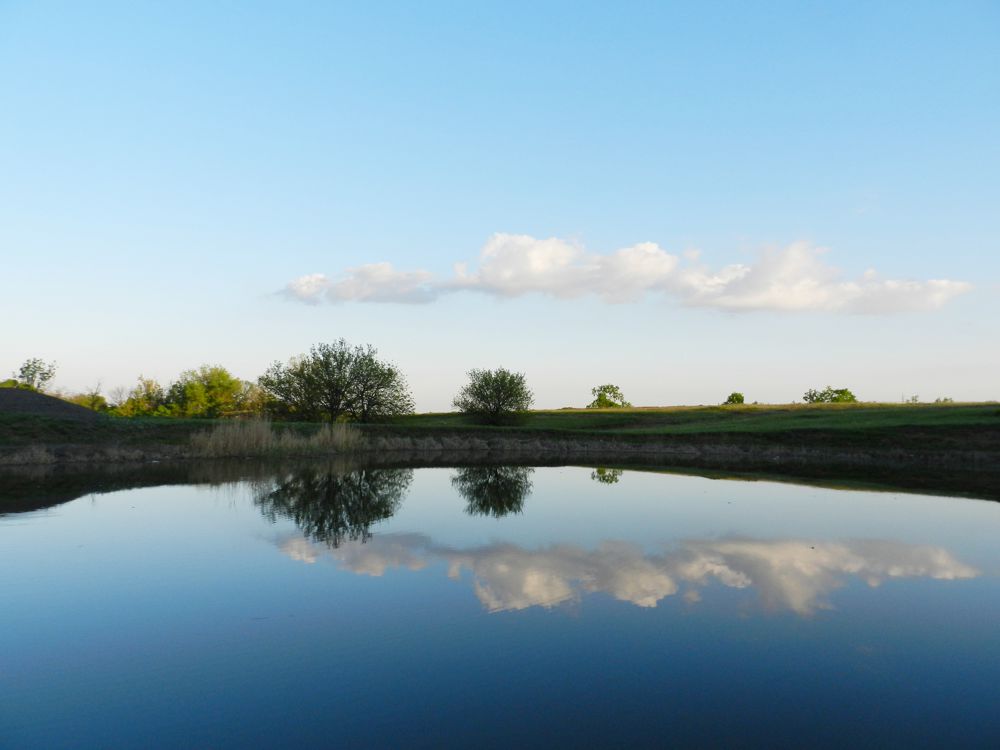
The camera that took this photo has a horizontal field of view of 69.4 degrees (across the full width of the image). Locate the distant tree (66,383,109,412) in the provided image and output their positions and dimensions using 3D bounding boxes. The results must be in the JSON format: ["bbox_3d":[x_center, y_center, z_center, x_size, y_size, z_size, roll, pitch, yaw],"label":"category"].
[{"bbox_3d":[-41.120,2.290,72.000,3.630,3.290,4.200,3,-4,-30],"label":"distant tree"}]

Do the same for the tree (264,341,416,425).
[{"bbox_3d":[-10.580,0.520,47.000,9.780,5.660,8.000,2,-4,-13],"label":"tree"}]

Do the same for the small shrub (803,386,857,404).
[{"bbox_3d":[49.270,3.290,108.000,7.340,3.140,6.000,-1,-4,25],"label":"small shrub"}]

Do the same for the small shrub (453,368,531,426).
[{"bbox_3d":[-0.530,1.520,51.000,5.650,4.100,5.200,1,-4,-1],"label":"small shrub"}]

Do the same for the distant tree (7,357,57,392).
[{"bbox_3d":[-49.200,0.370,76.000,4.240,4.210,4.500,3,-4,-33],"label":"distant tree"}]

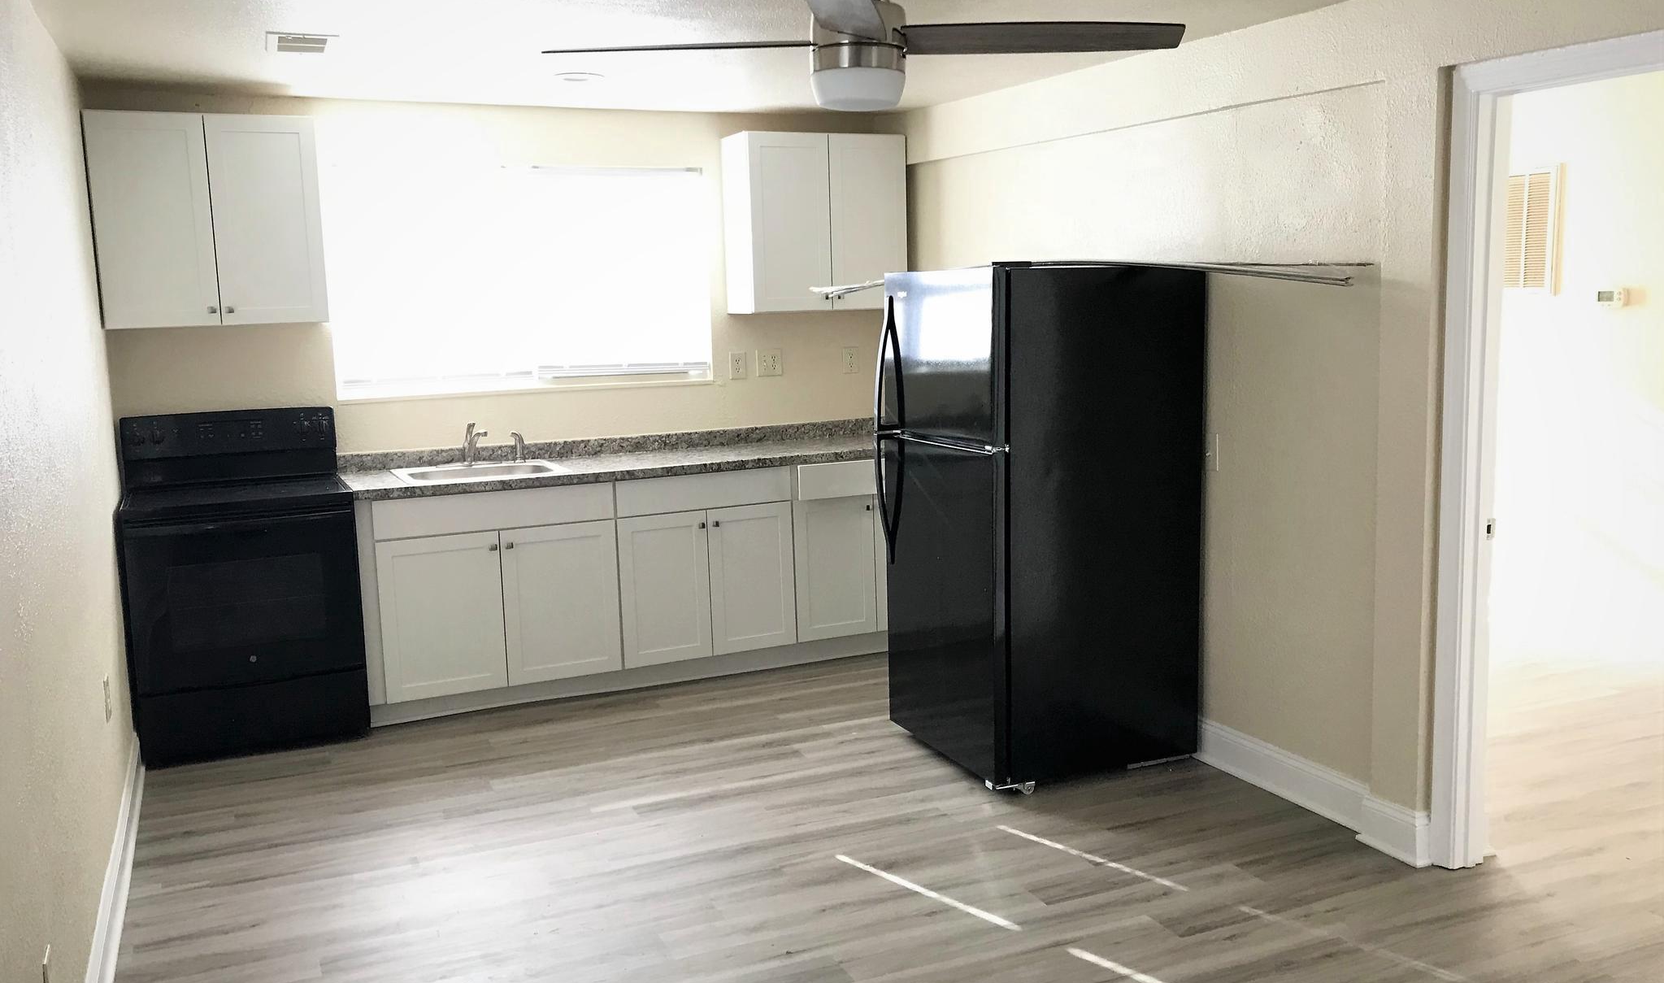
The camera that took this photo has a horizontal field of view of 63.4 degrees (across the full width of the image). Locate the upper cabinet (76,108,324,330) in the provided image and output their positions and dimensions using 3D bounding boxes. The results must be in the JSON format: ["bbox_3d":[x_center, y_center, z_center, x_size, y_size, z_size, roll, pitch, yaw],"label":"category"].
[{"bbox_3d":[-2.320,-0.997,5.019,0.754,0.758,0.319,-5,9,-25],"label":"upper cabinet"}]

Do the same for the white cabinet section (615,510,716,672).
[{"bbox_3d":[-0.675,0.398,5.466,0.374,0.611,0.020,-5,9,-25],"label":"white cabinet section"}]

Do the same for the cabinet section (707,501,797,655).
[{"bbox_3d":[-0.333,0.366,5.627,0.374,0.611,0.020,-5,9,-25],"label":"cabinet section"}]

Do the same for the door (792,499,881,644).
[{"bbox_3d":[0.015,0.334,5.791,0.377,0.611,0.020,-5,9,-25],"label":"door"}]

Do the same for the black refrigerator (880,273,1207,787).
[{"bbox_3d":[0.683,0.077,4.606,0.823,1.649,0.764,-5,9,-22],"label":"black refrigerator"}]

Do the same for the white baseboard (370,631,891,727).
[{"bbox_3d":[-0.660,0.745,5.604,2.415,0.110,0.020,-5,9,-25],"label":"white baseboard"}]

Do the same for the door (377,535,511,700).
[{"bbox_3d":[-1.470,0.471,5.091,0.448,0.611,0.020,-5,9,-25],"label":"door"}]

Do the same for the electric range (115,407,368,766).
[{"bbox_3d":[-2.199,0.321,5.030,0.758,1.188,0.680,-5,9,-25],"label":"electric range"}]

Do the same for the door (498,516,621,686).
[{"bbox_3d":[-1.058,0.433,5.285,0.455,0.611,0.020,-5,9,-25],"label":"door"}]

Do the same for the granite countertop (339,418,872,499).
[{"bbox_3d":[-0.769,-0.159,5.698,2.460,0.111,0.643,-5,9,-25],"label":"granite countertop"}]

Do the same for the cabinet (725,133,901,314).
[{"bbox_3d":[-0.072,-1.205,6.078,0.759,0.758,0.319,-5,9,-25],"label":"cabinet"}]

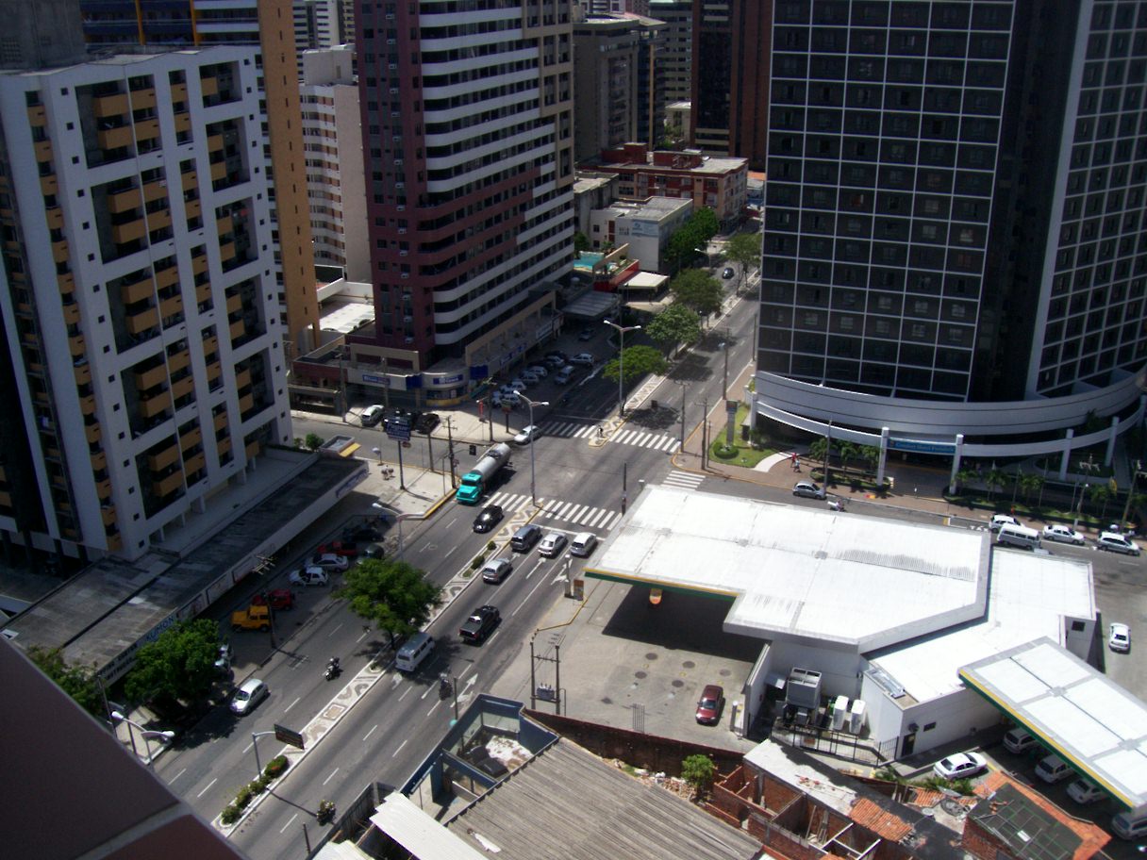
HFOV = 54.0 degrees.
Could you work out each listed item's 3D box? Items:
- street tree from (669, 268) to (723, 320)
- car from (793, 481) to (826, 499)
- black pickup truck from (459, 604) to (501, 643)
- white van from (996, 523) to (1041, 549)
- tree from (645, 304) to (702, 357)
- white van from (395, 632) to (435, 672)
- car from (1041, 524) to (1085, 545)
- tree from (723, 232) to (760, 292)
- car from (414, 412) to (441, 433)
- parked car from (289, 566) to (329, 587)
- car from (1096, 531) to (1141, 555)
[{"bbox_3d":[20.374,-21.366,186.530,8.800,9.400,8.800,0,23,0],"label":"street tree"},{"bbox_3d":[27.389,6.961,130.439,3.850,1.520,1.680,8,23,22],"label":"car"},{"bbox_3d":[-8.519,17.732,104.144,1.800,1.770,5.200,7,23,20],"label":"black pickup truck"},{"bbox_3d":[46.824,11.155,118.612,4.500,2.000,1.740,9,25,21],"label":"white van"},{"bbox_3d":[15.511,-15.289,177.200,8.200,8.891,8.200,-1,22,0],"label":"tree"},{"bbox_3d":[-13.815,19.612,99.263,1.720,2.000,4.450,7,23,20],"label":"white van"},{"bbox_3d":[54.040,11.350,123.990,4.300,1.430,1.700,9,25,22],"label":"car"},{"bbox_3d":[31.550,-31.420,213.910,8.200,11.000,8.200,9,25,21],"label":"tree"},{"bbox_3d":[-20.160,-1.060,155.230,1.720,1.450,4.300,6,24,16],"label":"car"},{"bbox_3d":[-27.550,15.220,116.690,3.800,1.450,1.620,0,23,0],"label":"parked car"},{"bbox_3d":[56.957,11.798,117.627,4.150,1.500,1.700,9,25,21],"label":"car"}]

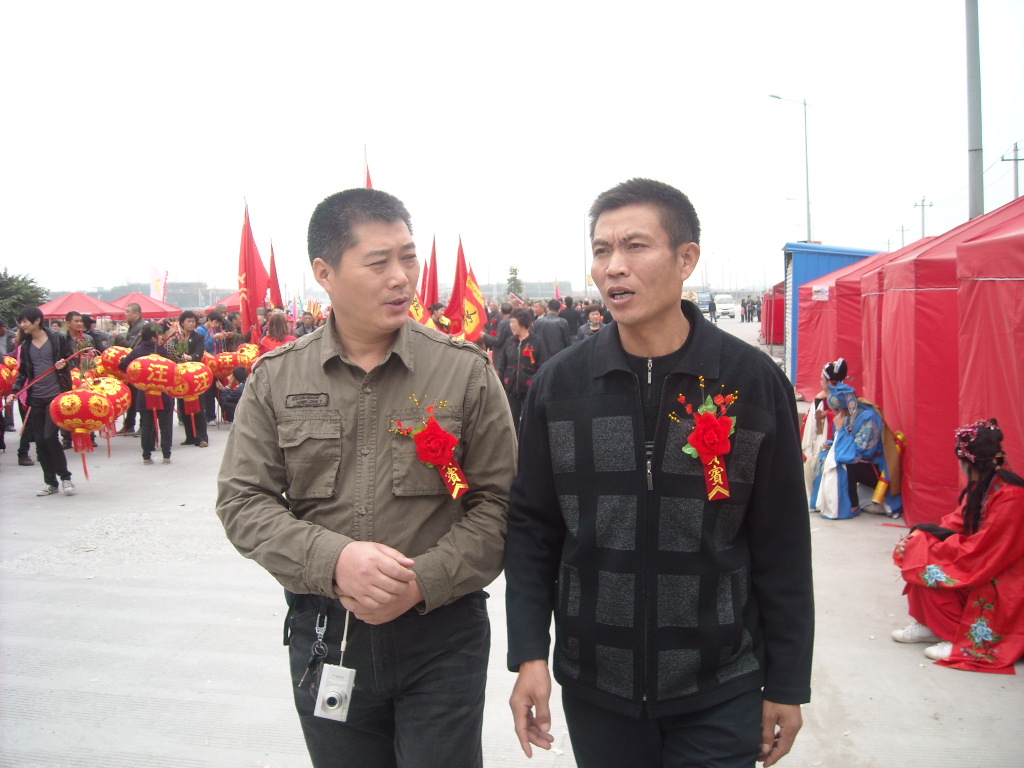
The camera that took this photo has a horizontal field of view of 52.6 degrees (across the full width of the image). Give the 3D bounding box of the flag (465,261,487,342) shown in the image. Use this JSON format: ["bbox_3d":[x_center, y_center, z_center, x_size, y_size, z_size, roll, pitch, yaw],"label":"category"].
[{"bbox_3d":[-0.535,-1.161,15.246,0.450,1.250,0.200,-2,4,-2],"label":"flag"}]

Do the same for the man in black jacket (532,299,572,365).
[{"bbox_3d":[0.609,-0.408,14.860,0.540,1.620,0.340,-2,4,1],"label":"man in black jacket"}]

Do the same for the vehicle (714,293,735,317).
[{"bbox_3d":[16.659,-6.105,80.841,1.550,1.920,3.900,-1,4,14],"label":"vehicle"}]

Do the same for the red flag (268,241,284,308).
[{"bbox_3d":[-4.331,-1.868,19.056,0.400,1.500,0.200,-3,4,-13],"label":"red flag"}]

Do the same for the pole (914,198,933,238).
[{"bbox_3d":[40.736,-13.016,102.399,1.600,10.750,0.300,-1,4,17],"label":"pole"}]

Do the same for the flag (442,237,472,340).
[{"bbox_3d":[-0.895,-1.593,17.365,0.470,1.750,0.220,-2,4,-3],"label":"flag"}]

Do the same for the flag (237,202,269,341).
[{"bbox_3d":[-3.738,-1.600,15.072,0.450,1.950,0.250,-3,4,-14],"label":"flag"}]

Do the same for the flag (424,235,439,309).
[{"bbox_3d":[-1.376,-1.810,18.359,0.400,1.600,0.200,-2,4,-4],"label":"flag"}]

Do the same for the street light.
[{"bbox_3d":[13.156,-7.993,48.400,1.850,10.800,0.350,-1,4,17],"label":"street light"}]

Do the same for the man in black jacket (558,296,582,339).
[{"bbox_3d":[1.189,-0.885,20.562,0.520,1.680,0.320,-2,4,2],"label":"man in black jacket"}]

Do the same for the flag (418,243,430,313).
[{"bbox_3d":[-1.748,-1.843,21.054,0.400,1.450,0.200,-2,4,-5],"label":"flag"}]

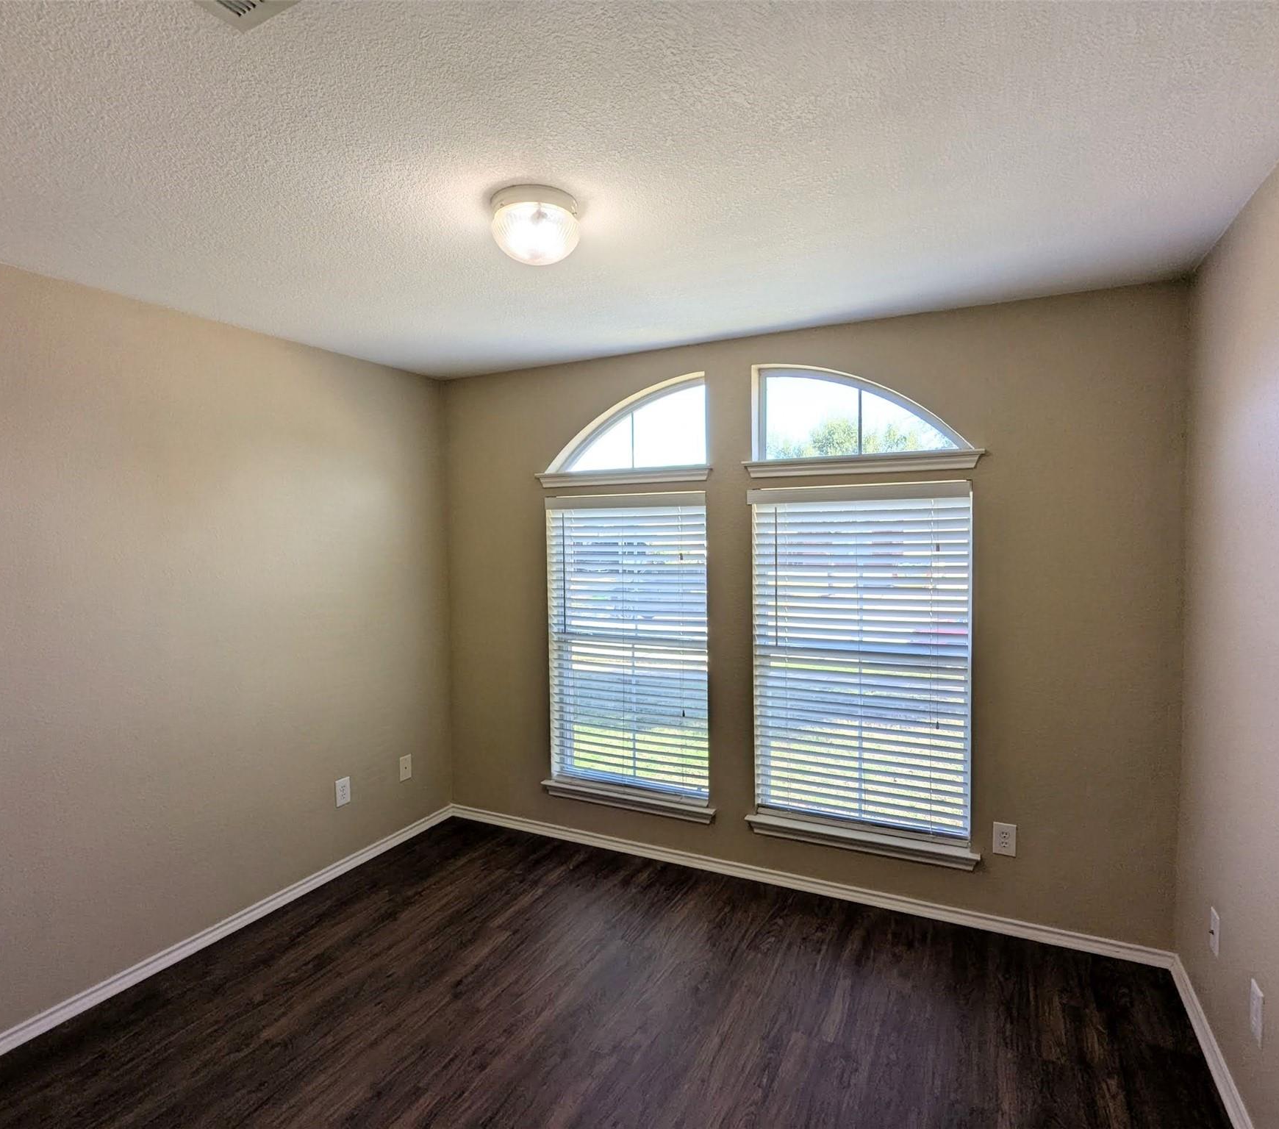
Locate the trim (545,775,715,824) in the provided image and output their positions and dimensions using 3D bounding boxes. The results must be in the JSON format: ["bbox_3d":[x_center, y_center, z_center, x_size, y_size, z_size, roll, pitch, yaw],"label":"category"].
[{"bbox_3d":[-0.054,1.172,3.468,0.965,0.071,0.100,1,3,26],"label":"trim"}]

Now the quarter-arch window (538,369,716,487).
[{"bbox_3d":[-0.074,-0.632,3.396,0.960,0.488,0.120,1,3,26],"label":"quarter-arch window"}]

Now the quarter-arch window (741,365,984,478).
[{"bbox_3d":[0.911,-0.624,2.909,0.958,0.494,0.120,1,3,26],"label":"quarter-arch window"}]

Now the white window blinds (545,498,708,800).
[{"bbox_3d":[-0.062,0.395,3.432,0.885,1.472,0.070,1,3,26],"label":"white window blinds"}]

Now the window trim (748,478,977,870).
[{"bbox_3d":[0.924,0.445,2.958,0.955,1.543,0.120,1,3,26],"label":"window trim"}]

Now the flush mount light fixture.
[{"bbox_3d":[-0.269,-0.862,1.812,0.228,0.142,0.228,-1,3,0],"label":"flush mount light fixture"}]

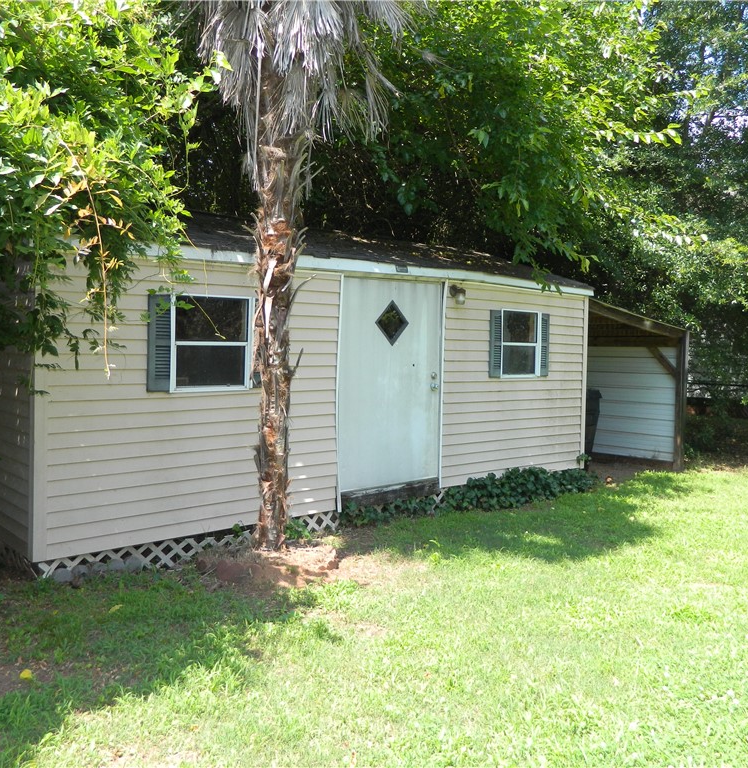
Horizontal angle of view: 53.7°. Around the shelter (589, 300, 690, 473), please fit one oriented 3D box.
[{"bbox_3d":[2.649,0.032,10.556,2.544,2.226,2.624,-2,4,-41],"label":"shelter"}]

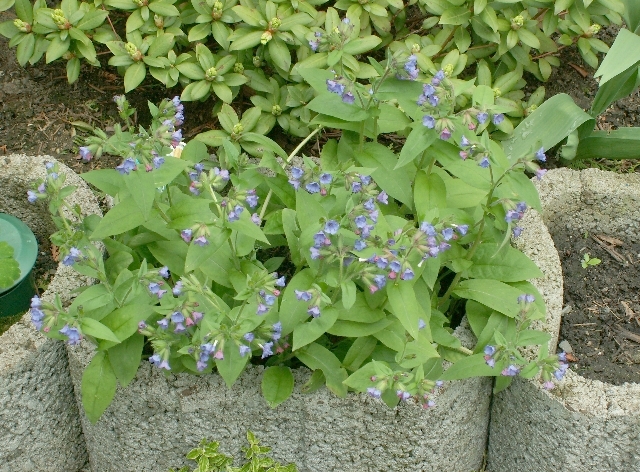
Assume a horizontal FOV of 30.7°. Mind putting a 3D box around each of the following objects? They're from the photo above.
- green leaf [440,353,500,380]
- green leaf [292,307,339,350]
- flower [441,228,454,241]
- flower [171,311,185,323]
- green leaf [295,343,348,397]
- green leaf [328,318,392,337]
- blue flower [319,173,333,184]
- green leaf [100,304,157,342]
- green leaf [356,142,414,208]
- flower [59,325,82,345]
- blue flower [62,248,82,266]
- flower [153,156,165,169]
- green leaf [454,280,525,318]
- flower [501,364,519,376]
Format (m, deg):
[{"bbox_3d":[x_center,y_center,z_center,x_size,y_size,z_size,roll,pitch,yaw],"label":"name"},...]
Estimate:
[{"bbox_3d":[0.158,0.137,1.220,0.064,0.012,0.030,-16,61,-6],"label":"green leaf"},{"bbox_3d":[-0.004,0.087,1.087,0.033,0.012,0.061,33,56,25],"label":"green leaf"},{"bbox_3d":[0.138,-0.002,1.260,0.015,0.012,0.013,9,43,14],"label":"flower"},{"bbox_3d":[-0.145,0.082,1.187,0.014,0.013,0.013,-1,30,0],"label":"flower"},{"bbox_3d":[0.003,0.142,1.260,0.074,0.020,0.030,43,59,3],"label":"green leaf"},{"bbox_3d":[0.044,0.097,1.270,0.070,0.012,0.030,-14,53,-7],"label":"green leaf"},{"bbox_3d":[0.006,-0.059,1.185,0.014,0.013,0.013,-3,6,-5],"label":"blue flower"},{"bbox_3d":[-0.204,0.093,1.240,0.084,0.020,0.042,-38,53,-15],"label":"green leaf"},{"bbox_3d":[0.077,-0.072,1.378,0.046,0.020,0.105,-35,66,-18],"label":"green leaf"},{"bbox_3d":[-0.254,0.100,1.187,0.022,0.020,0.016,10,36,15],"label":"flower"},{"bbox_3d":[-0.245,0.021,1.154,0.017,0.015,0.016,23,42,32],"label":"blue flower"},{"bbox_3d":[-0.171,-0.078,1.236,0.013,0.013,0.013,-13,29,-21],"label":"flower"},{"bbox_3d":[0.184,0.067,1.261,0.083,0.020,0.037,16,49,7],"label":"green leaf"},{"bbox_3d":[0.182,0.129,1.120,0.017,0.012,0.014,-8,30,-15],"label":"flower"}]

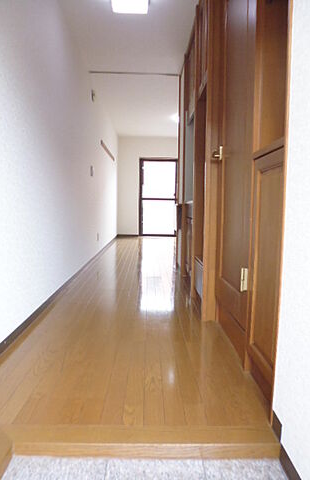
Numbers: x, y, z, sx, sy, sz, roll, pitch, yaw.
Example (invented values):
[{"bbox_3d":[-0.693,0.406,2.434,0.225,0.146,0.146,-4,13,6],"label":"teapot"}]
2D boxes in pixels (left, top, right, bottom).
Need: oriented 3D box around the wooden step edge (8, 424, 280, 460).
[{"bbox_3d":[-0.039,0.691,1.140,0.906,0.053,0.090,1,6,-1],"label":"wooden step edge"}]

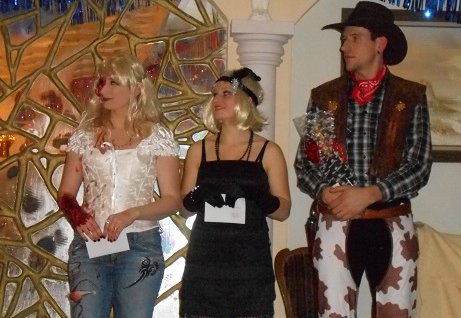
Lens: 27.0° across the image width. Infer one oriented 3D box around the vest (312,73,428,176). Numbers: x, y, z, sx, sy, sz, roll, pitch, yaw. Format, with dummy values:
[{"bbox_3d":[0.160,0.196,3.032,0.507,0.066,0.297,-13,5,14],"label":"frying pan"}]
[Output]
[{"bbox_3d":[0.542,-0.128,3.770,0.450,0.440,0.270,1,0,14],"label":"vest"}]

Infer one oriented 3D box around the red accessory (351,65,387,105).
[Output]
[{"bbox_3d":[0.538,-0.289,3.740,0.145,0.160,0.150,1,0,16],"label":"red accessory"}]

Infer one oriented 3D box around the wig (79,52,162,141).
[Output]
[{"bbox_3d":[-0.444,-0.250,3.840,0.300,0.335,0.290,1,0,-42],"label":"wig"}]

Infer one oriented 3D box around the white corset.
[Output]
[{"bbox_3d":[-0.432,0.078,3.840,0.440,0.430,0.260,1,0,7],"label":"white corset"}]

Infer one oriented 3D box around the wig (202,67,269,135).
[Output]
[{"bbox_3d":[0.016,-0.234,3.840,0.250,0.255,0.235,1,0,-42],"label":"wig"}]

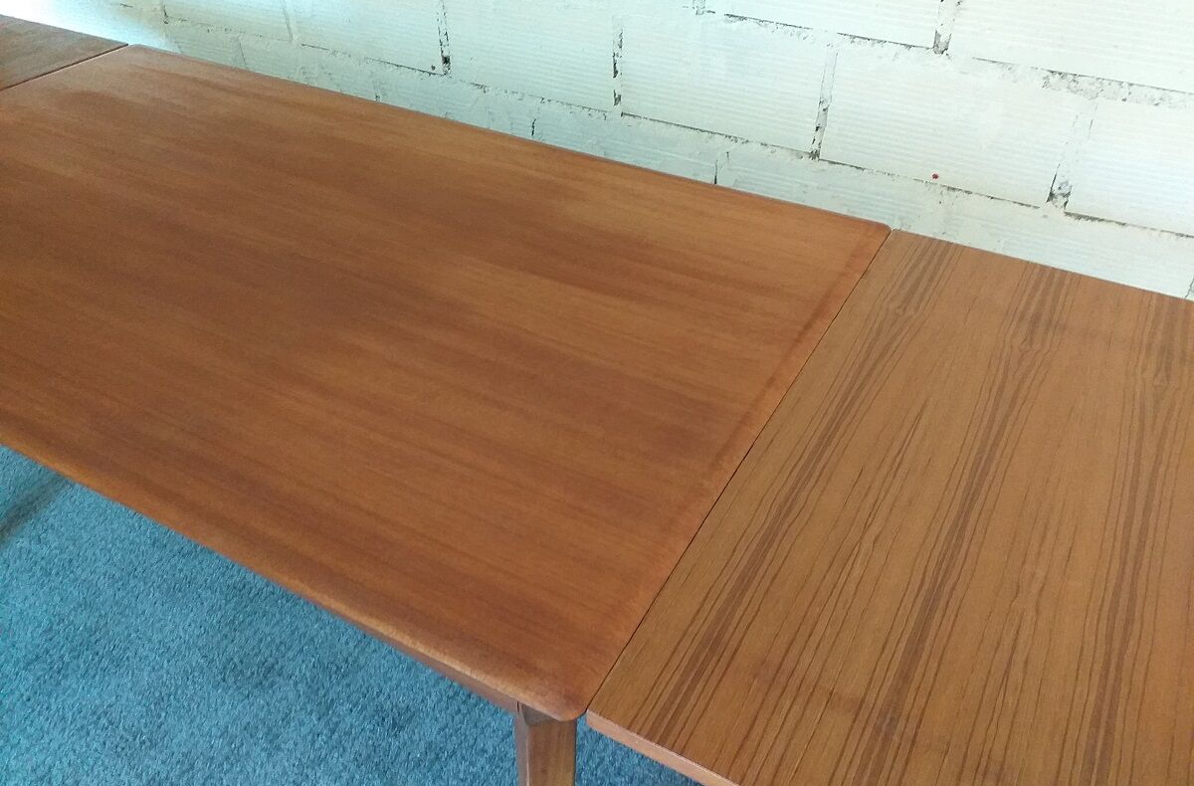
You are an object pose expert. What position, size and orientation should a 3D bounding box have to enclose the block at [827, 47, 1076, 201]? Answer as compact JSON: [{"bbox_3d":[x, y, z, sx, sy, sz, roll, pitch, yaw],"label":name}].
[{"bbox_3d":[0.615,-0.491,1.555,0.385,0.194,0.180,19,40,21],"label":"block"}]

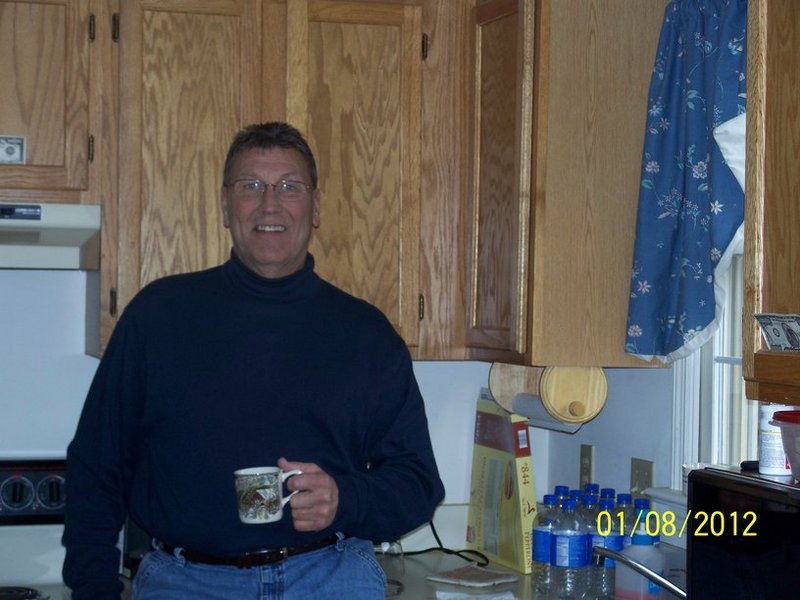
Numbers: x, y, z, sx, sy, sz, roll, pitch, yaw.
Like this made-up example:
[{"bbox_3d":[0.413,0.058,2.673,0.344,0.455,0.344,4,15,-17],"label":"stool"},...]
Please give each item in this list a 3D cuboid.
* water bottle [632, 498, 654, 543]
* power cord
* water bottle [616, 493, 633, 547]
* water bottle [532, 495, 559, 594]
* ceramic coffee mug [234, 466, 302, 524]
[{"bbox_3d":[0.516,0.563,4.051,0.083,0.270,0.083,1,1,-18],"label":"water bottle"},{"bbox_3d":[0.142,0.640,4.984,0.220,0.095,0.250,1,1,-18],"label":"power cord"},{"bbox_3d":[0.489,0.561,4.140,0.083,0.270,0.083,1,1,-18],"label":"water bottle"},{"bbox_3d":[0.323,0.559,4.101,0.083,0.270,0.083,1,1,-18],"label":"water bottle"},{"bbox_3d":[-0.214,0.321,3.120,0.114,0.084,0.081,-3,4,6],"label":"ceramic coffee mug"}]

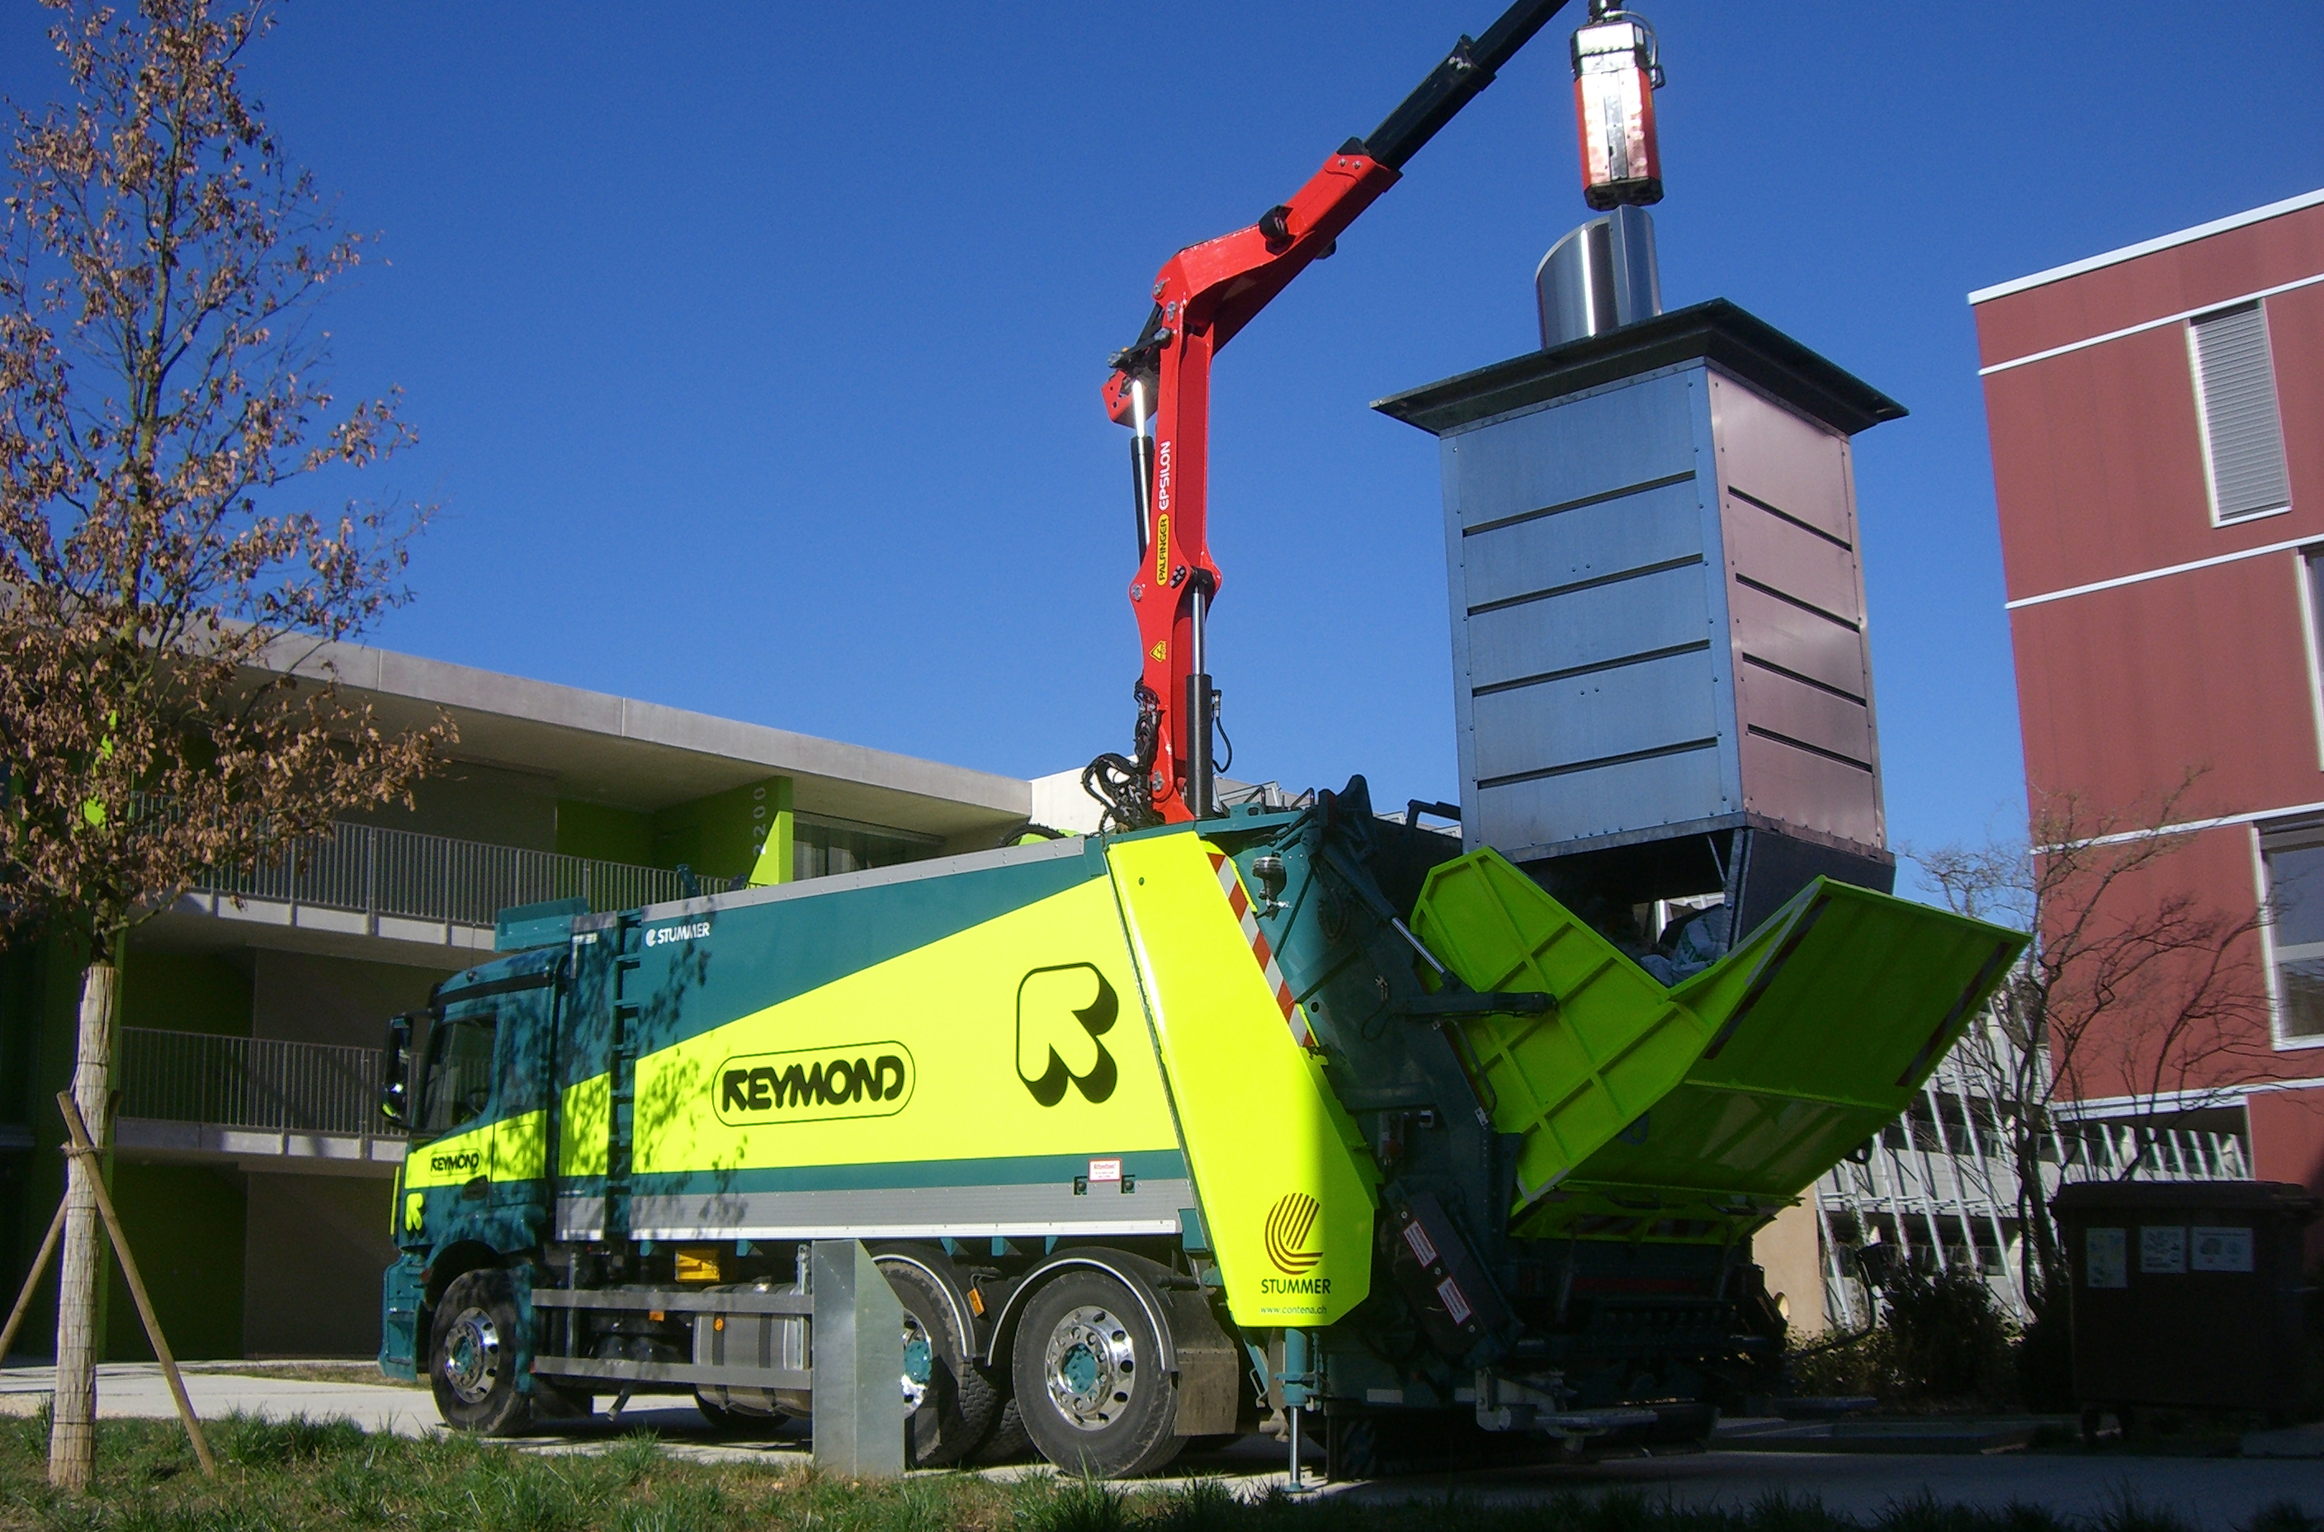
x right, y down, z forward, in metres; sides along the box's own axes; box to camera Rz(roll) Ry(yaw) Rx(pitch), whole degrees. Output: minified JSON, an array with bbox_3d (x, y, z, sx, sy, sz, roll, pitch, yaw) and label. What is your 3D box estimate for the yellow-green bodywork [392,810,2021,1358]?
[{"bbox_3d":[-0.524,2.042,15.231,10.980,2.763,2.530,-10,-16,40],"label":"yellow-green bodywork"}]

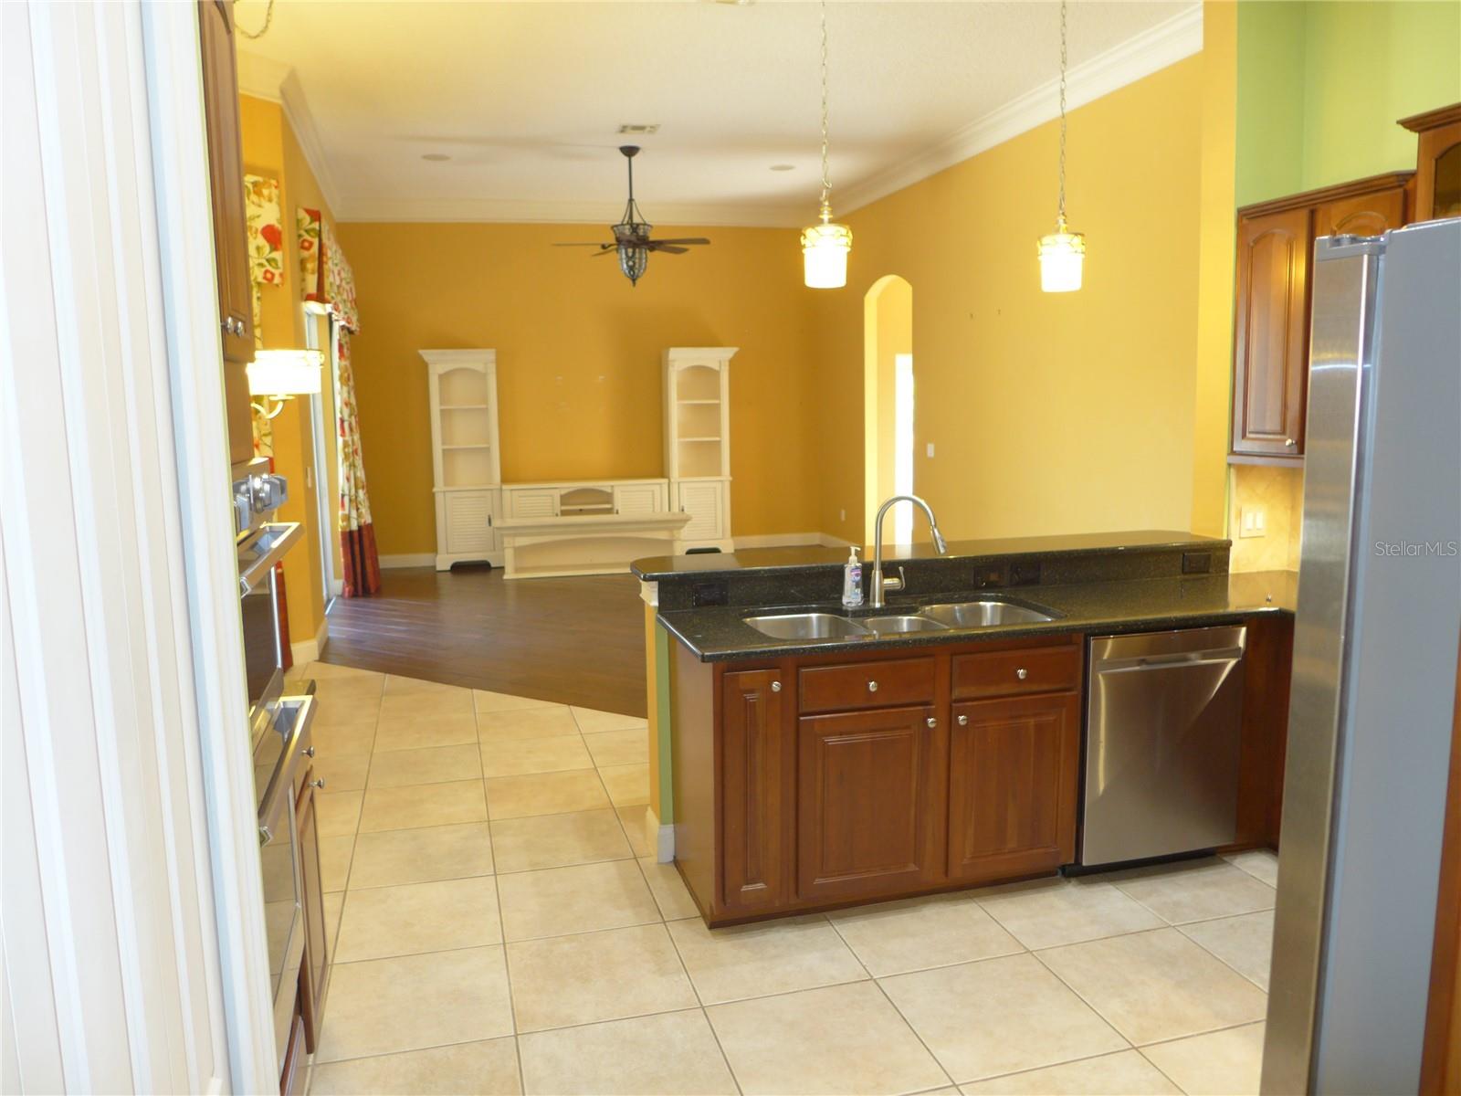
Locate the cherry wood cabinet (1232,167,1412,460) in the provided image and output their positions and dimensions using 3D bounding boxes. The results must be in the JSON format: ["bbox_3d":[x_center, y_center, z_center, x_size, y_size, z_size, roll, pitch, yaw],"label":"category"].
[{"bbox_3d":[2.351,-0.833,3.900,0.361,1.005,0.707,-3,8,-16],"label":"cherry wood cabinet"}]

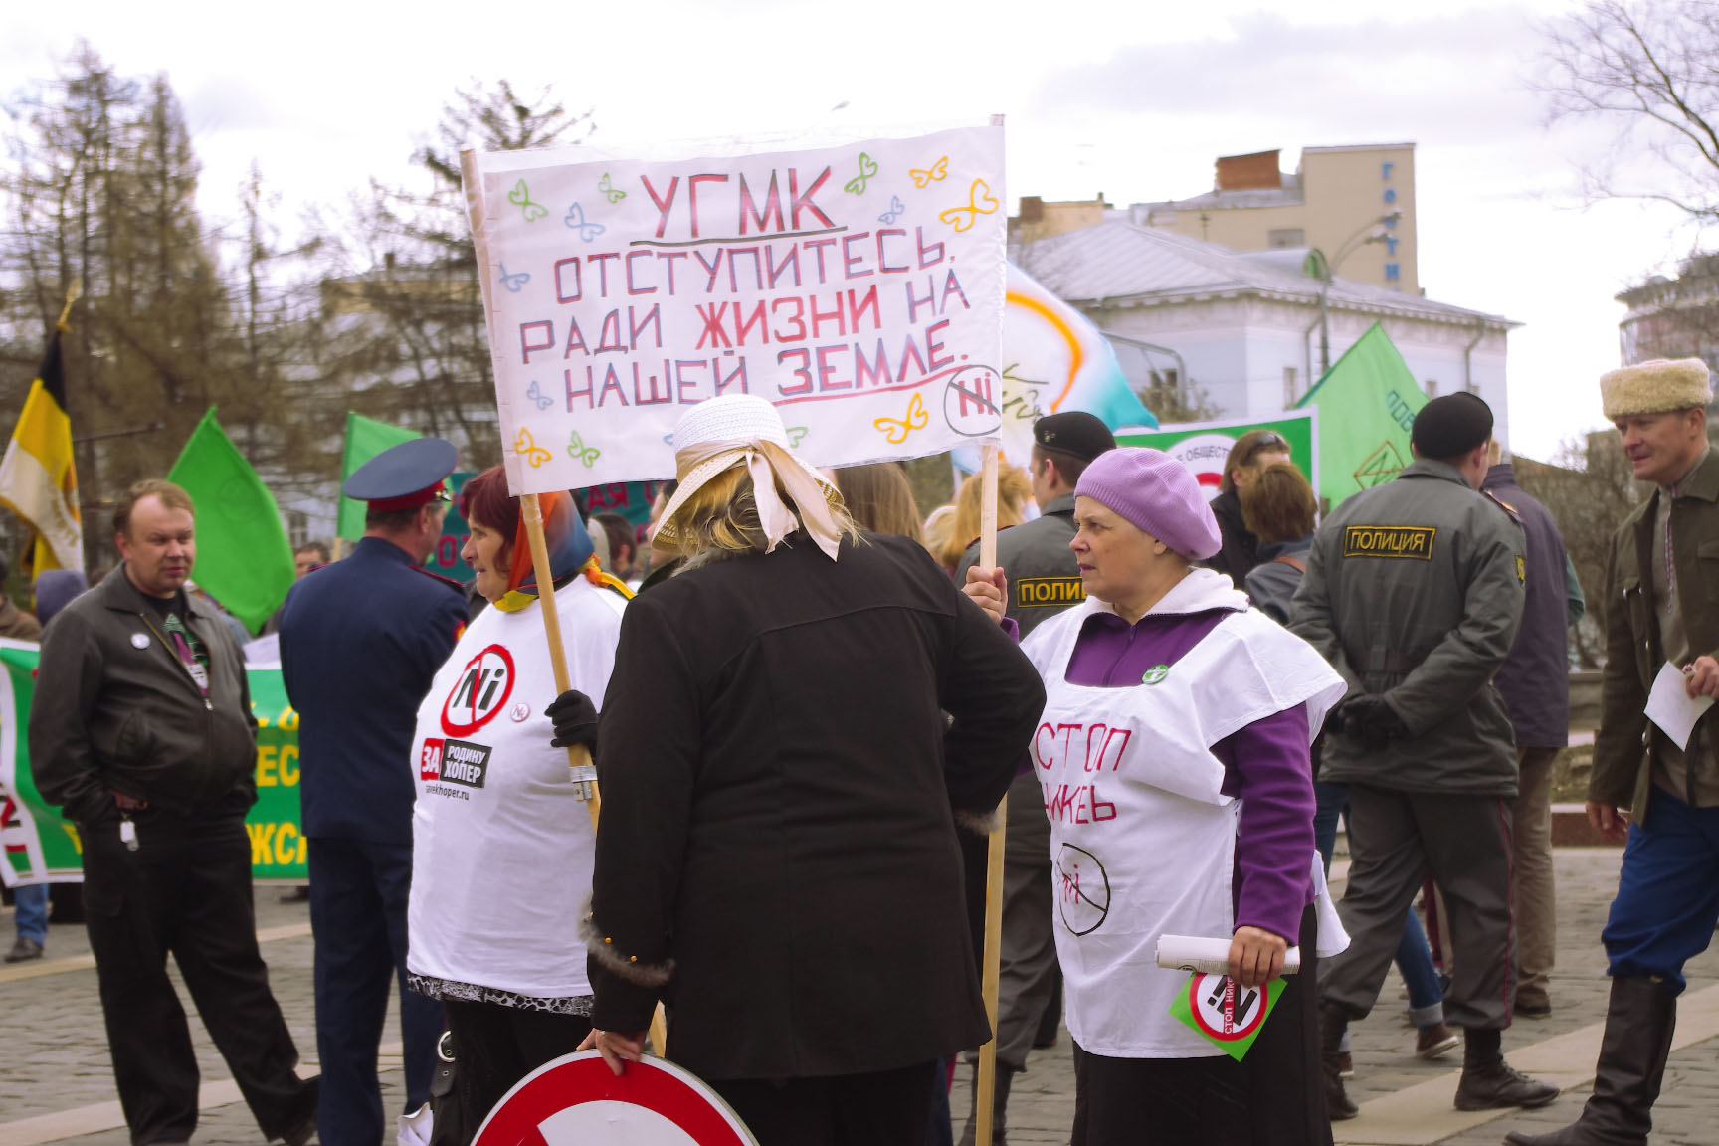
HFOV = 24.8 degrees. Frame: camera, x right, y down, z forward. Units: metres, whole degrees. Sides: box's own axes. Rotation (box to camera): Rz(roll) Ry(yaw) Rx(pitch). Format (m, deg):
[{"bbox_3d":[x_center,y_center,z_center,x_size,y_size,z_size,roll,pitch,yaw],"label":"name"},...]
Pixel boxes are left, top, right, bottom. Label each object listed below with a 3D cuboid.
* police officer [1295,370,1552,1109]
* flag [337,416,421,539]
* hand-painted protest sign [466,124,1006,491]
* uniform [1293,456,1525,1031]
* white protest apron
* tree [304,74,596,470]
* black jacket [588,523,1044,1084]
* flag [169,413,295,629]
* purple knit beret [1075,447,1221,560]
[{"bbox_3d":[1.372,0.445,9.600,0.560,1.780,0.460,0,1,36],"label":"police officer"},{"bbox_3d":[-1.798,-0.340,15.000,0.440,0.560,0.150,-1,1,-6],"label":"flag"},{"bbox_3d":[-0.171,-0.383,5.700,0.770,0.490,0.050,-4,1,-12],"label":"hand-painted protest sign"},{"bbox_3d":[1.352,0.418,9.600,0.560,1.410,0.420,0,1,36],"label":"uniform"},{"bbox_3d":[0.463,0.367,5.750,0.450,0.680,0.310,0,2,42],"label":"white protest apron"},{"bbox_3d":[-6.745,-3.859,65.000,4.700,8.700,4.700,-1,1,0],"label":"tree"},{"bbox_3d":[-0.061,0.316,5.300,0.620,0.760,0.400,-1,1,3],"label":"black jacket"},{"bbox_3d":[-2.411,-0.196,15.000,0.500,0.870,0.180,-1,1,-6],"label":"flag"},{"bbox_3d":[0.429,-0.103,5.800,0.250,0.150,0.220,-1,1,-21],"label":"purple knit beret"}]

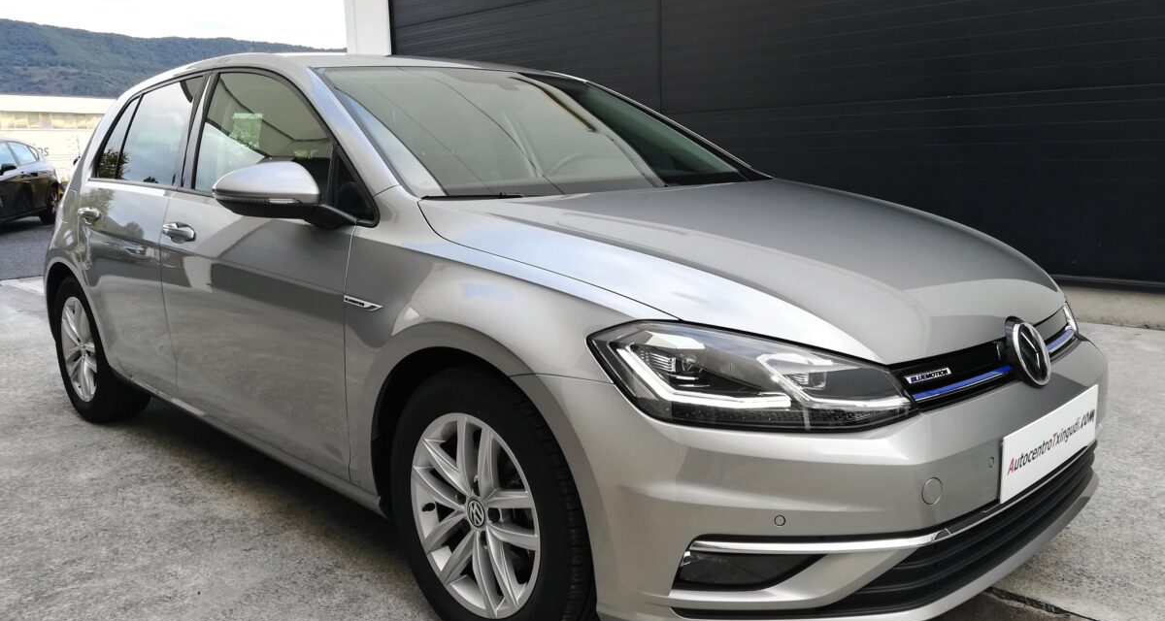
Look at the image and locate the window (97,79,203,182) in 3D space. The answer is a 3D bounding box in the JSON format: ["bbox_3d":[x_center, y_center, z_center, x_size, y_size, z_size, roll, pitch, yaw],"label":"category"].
[{"bbox_3d":[-1.542,-0.630,3.126,0.820,0.386,0.050,8,-9,43],"label":"window"}]

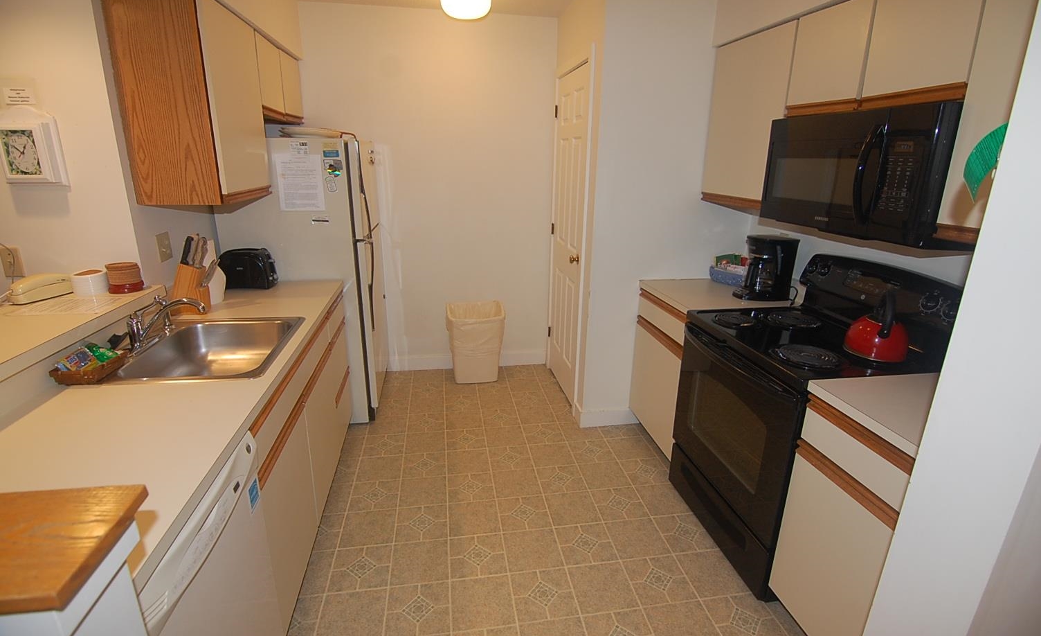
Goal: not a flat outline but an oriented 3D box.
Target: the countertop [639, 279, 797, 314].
[{"bbox_3d":[1.098,-0.121,2.590,0.690,0.045,0.630,-2,19,-9],"label":"countertop"}]

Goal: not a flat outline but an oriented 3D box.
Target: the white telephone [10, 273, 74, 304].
[{"bbox_3d":[-1.734,-0.114,1.657,0.080,0.080,0.205,7,19,16],"label":"white telephone"}]

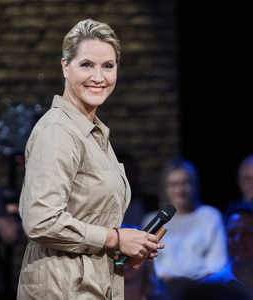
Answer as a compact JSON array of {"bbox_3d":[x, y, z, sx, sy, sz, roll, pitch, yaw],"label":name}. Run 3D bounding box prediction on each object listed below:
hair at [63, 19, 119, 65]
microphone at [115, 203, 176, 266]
[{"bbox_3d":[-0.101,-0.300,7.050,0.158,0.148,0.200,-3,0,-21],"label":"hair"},{"bbox_3d":[0.056,0.239,6.950,0.240,0.044,0.044,-48,1,-25],"label":"microphone"}]

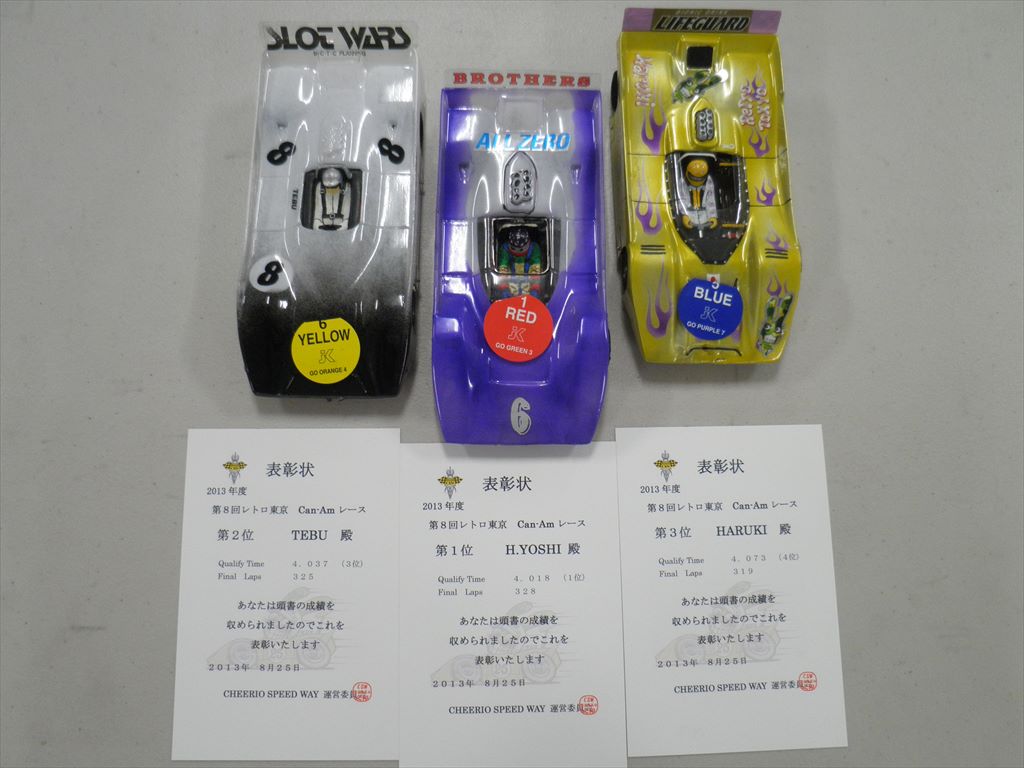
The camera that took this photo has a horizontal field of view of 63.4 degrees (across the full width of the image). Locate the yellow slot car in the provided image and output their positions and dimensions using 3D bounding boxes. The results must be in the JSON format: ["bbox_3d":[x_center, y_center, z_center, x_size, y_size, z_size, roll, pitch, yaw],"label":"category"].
[{"bbox_3d":[0.093,-0.092,0.392,0.083,0.037,0.162,-2,82,-2],"label":"yellow slot car"}]

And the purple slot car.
[{"bbox_3d":[0.004,-0.058,0.385,0.083,0.035,0.170,0,82,-2],"label":"purple slot car"}]

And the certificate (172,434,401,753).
[{"bbox_3d":[-0.101,0.095,0.379,0.100,0.001,0.148,0,82,-2],"label":"certificate"}]

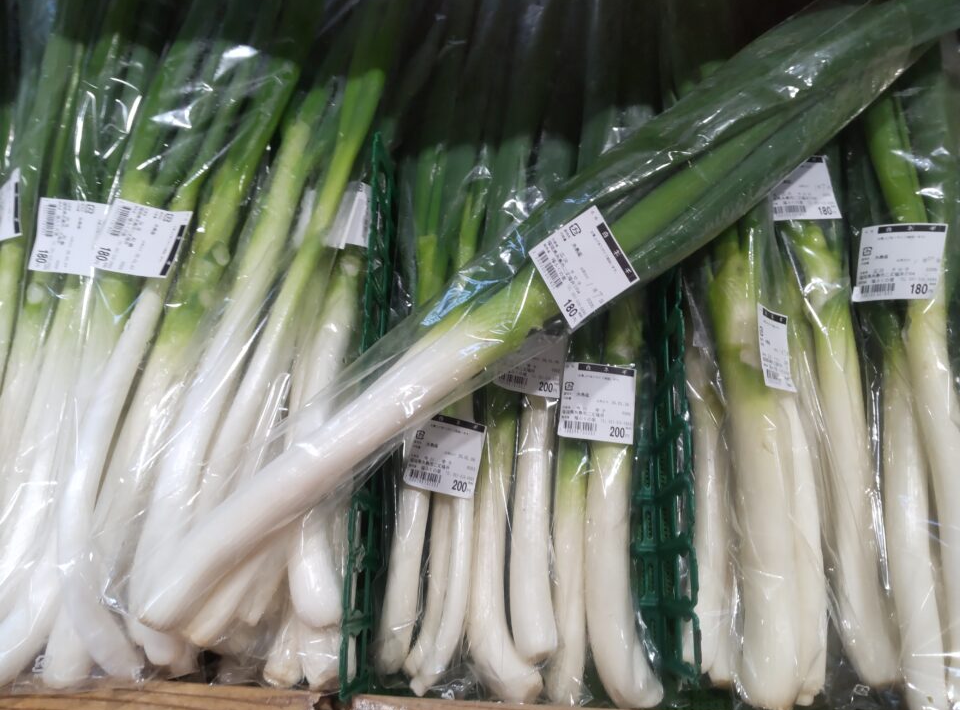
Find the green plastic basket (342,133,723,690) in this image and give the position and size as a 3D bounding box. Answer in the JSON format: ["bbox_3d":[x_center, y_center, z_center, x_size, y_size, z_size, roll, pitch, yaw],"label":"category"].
[{"bbox_3d":[0.032,0.033,0.525,0.245,0.095,0.410,0,78,0],"label":"green plastic basket"}]

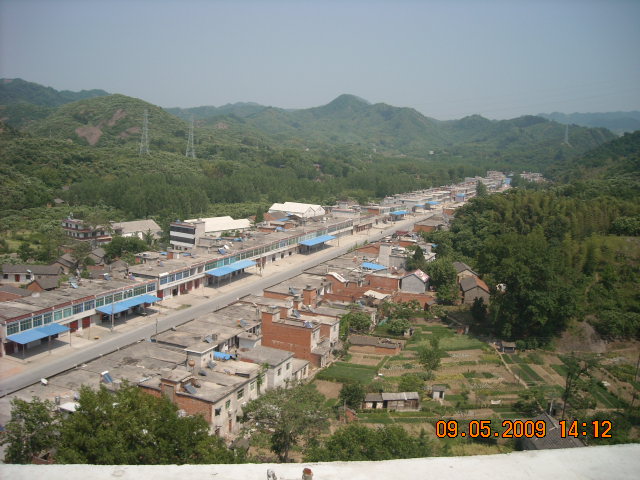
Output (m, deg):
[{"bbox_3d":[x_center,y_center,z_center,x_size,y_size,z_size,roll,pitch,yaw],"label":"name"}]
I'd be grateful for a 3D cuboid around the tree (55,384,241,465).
[{"bbox_3d":[-22.281,25.211,82.956,23.310,13.270,15.150,1,10,0],"label":"tree"}]

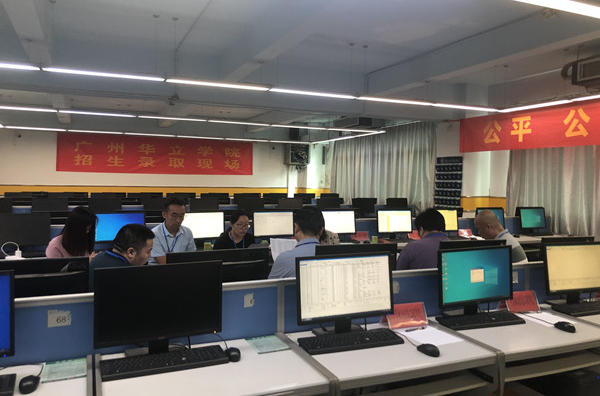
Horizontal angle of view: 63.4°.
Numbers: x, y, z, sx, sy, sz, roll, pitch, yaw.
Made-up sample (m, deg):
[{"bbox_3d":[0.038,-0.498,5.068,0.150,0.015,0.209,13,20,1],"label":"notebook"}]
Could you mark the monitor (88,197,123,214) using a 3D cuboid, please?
[{"bbox_3d":[-2.990,0.195,7.449,0.467,0.384,0.180,0,2,-23],"label":"monitor"}]

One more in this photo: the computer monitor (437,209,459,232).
[{"bbox_3d":[1.801,0.324,6.199,0.467,0.384,0.180,0,2,-23],"label":"computer monitor"}]

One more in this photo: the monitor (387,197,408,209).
[{"bbox_3d":[1.917,0.202,9.554,0.467,0.384,0.180,0,2,-23],"label":"monitor"}]

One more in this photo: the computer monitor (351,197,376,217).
[{"bbox_3d":[1.270,0.207,9.840,0.500,0.379,0.167,0,2,-23],"label":"computer monitor"}]

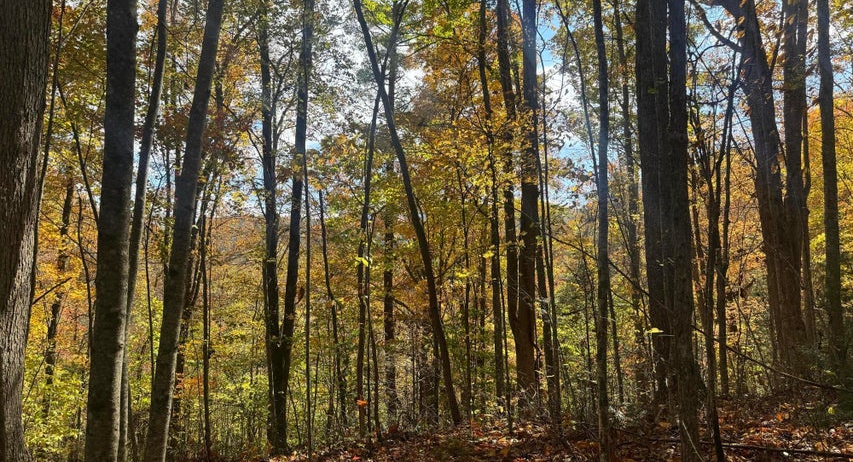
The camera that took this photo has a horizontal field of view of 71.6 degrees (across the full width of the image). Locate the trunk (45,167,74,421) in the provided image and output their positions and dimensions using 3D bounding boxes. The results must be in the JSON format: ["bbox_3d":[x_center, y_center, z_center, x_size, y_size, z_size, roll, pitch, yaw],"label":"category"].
[{"bbox_3d":[-7.763,1.321,12.500,0.250,5.160,0.250,6,-4,-31],"label":"trunk"}]

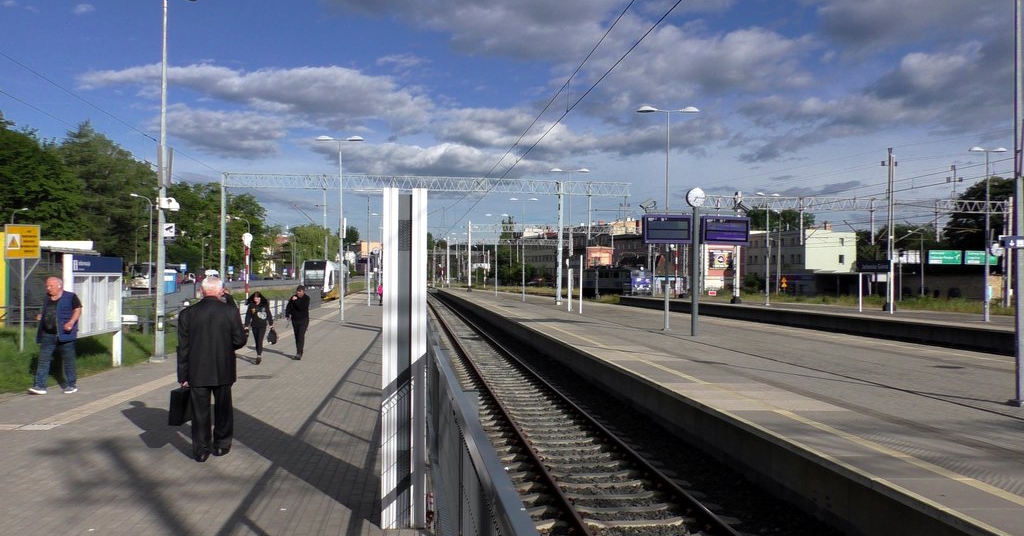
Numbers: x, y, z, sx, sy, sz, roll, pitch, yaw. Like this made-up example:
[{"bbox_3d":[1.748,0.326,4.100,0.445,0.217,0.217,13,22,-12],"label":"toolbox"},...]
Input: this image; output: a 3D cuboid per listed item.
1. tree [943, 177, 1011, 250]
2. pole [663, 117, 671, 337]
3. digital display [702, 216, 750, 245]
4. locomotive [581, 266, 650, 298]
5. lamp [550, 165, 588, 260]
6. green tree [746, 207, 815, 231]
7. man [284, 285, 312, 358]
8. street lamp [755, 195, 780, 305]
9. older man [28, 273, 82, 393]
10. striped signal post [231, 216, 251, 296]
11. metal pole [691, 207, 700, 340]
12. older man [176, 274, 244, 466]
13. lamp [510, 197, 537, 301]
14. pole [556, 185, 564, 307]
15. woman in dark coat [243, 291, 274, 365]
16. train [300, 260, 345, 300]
[{"bbox_3d":[69.163,-5.082,120.000,11.200,16.499,10.500,1,-1,-7],"label":"tree"},{"bbox_3d":[5.664,-1.712,29.575,0.200,7.940,0.200,1,-1,-7],"label":"pole"},{"bbox_3d":[7.063,-1.224,26.759,1.550,0.887,0.300,1,-1,-7],"label":"digital display"},{"bbox_3d":[14.299,1.994,112.000,3.000,4.200,15.800,1,-1,-19],"label":"locomotive"},{"bbox_3d":[3.360,-1.610,46.007,2.282,8.020,0.350,1,-1,-7],"label":"lamp"},{"bbox_3d":[52.738,-3.241,160.000,12.000,17.285,10.000,1,-1,-7],"label":"green tree"},{"bbox_3d":[-4.871,1.241,18.500,0.580,1.687,0.420,0,-1,-2],"label":"man"},{"bbox_3d":[19.070,-1.381,60.800,2.000,8.450,0.350,0,-1,-7],"label":"street lamp"},{"bbox_3d":[-6.949,1.024,12.400,0.650,1.789,0.550,0,-1,38],"label":"older man"},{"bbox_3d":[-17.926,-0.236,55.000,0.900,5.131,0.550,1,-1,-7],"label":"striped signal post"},{"bbox_3d":[6.127,0.083,27.200,0.210,4.380,0.210,0,-1,-7],"label":"metal pole"},{"bbox_3d":[-2.848,0.943,7.720,0.630,1.760,0.420,1,-1,-18],"label":"older man"},{"bbox_3d":[0.946,-1.604,67.000,2.150,8.550,0.350,0,-1,-7],"label":"lamp"},{"bbox_3d":[3.662,-1.850,61.500,0.380,9.150,0.360,0,-1,-7],"label":"pole"},{"bbox_3d":[-5.493,1.289,17.650,0.620,1.620,0.420,0,-1,-10],"label":"woman in dark coat"},{"bbox_3d":[-19.463,1.319,86.000,2.900,3.850,24.000,0,-1,-8],"label":"train"}]

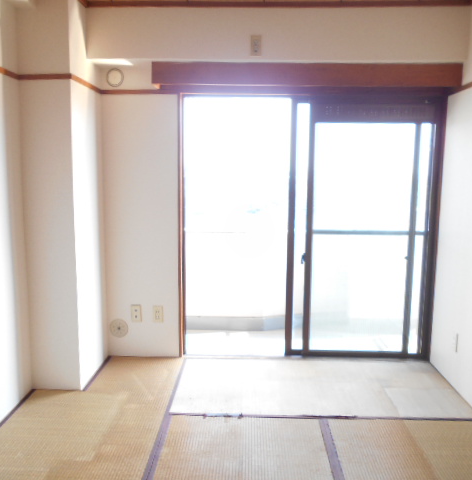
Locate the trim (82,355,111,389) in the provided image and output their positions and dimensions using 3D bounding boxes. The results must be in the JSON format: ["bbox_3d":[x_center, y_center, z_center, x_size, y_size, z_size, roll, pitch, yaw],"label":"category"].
[{"bbox_3d":[-0.892,0.850,3.145,0.032,0.025,0.559,1,8,1],"label":"trim"}]

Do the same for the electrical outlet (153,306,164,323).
[{"bbox_3d":[-0.545,0.521,3.366,0.070,0.119,0.012,1,8,1],"label":"electrical outlet"}]

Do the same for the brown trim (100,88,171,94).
[{"bbox_3d":[-0.656,-0.969,3.153,0.457,0.030,0.020,1,8,1],"label":"brown trim"}]

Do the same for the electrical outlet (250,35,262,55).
[{"bbox_3d":[0.121,-1.145,2.836,0.072,0.122,0.012,1,8,1],"label":"electrical outlet"}]

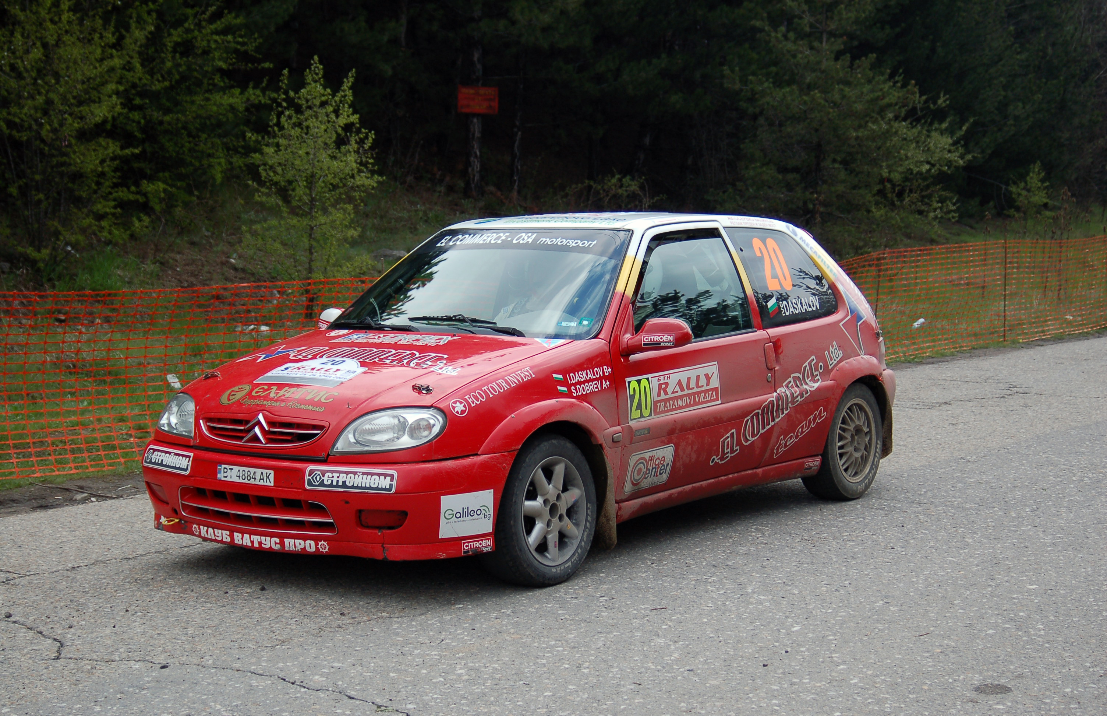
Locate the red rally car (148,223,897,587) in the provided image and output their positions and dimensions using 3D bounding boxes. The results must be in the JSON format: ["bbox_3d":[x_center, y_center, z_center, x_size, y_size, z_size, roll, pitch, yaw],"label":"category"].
[{"bbox_3d":[0.047,0.047,7.950,1.660,1.350,3.720,3,6,36],"label":"red rally car"}]

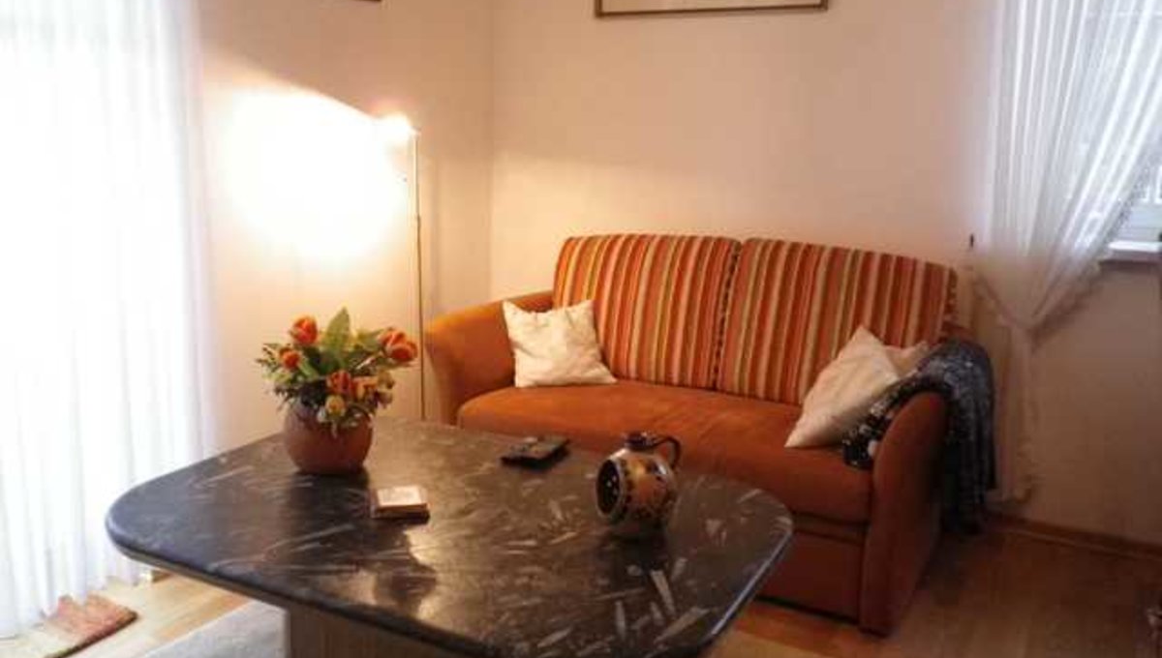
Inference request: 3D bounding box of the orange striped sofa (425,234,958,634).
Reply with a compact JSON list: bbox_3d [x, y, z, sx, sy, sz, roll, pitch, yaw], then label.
[{"bbox_3d":[0.382,0.196,3.034,1.624,0.897,0.823,8,15,29],"label":"orange striped sofa"}]

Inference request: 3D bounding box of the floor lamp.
[{"bbox_3d":[-0.575,-0.065,3.247,0.236,1.277,0.288,8,15,29],"label":"floor lamp"}]

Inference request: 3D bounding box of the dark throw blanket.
[{"bbox_3d":[0.964,0.317,2.639,0.334,0.570,0.589,8,15,29],"label":"dark throw blanket"}]

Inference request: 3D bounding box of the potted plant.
[{"bbox_3d":[-0.587,0.146,2.217,0.356,0.373,0.341,1,13,0],"label":"potted plant"}]

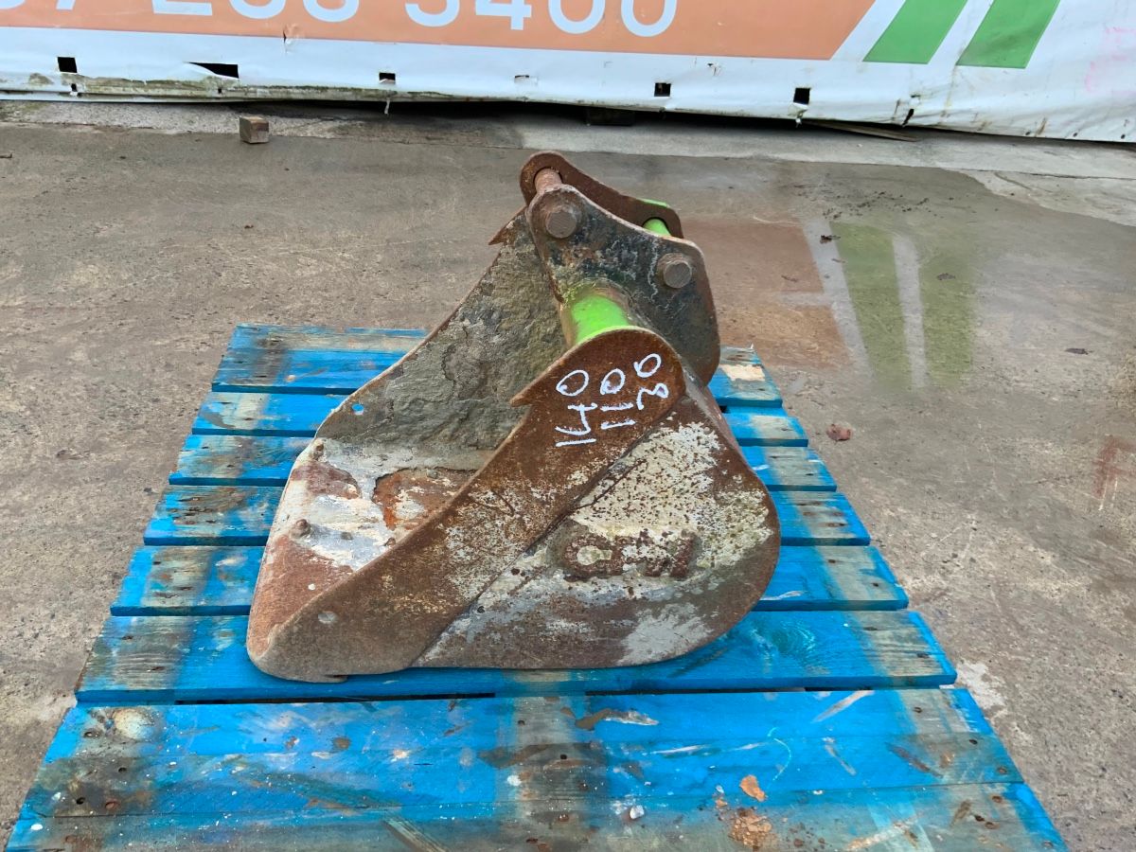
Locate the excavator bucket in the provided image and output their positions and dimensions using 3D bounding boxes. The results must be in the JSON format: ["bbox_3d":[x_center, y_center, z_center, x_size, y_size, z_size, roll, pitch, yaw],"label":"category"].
[{"bbox_3d":[-0.071,-0.056,1.156,0.588,0.528,0.460,1,30,-8],"label":"excavator bucket"}]

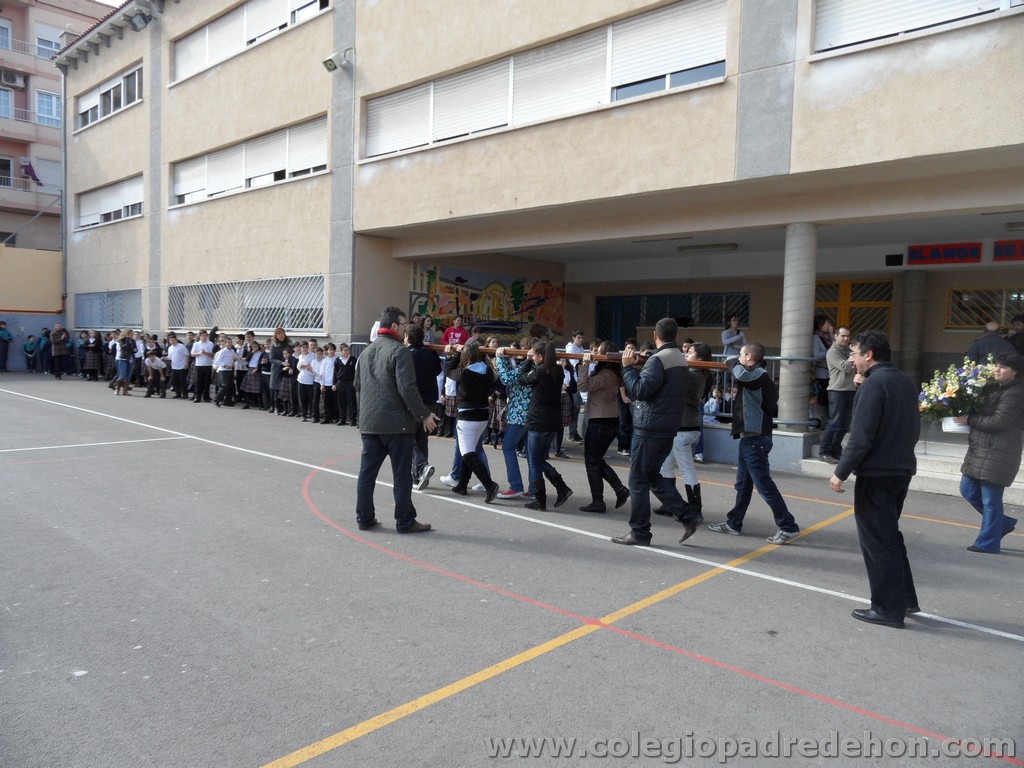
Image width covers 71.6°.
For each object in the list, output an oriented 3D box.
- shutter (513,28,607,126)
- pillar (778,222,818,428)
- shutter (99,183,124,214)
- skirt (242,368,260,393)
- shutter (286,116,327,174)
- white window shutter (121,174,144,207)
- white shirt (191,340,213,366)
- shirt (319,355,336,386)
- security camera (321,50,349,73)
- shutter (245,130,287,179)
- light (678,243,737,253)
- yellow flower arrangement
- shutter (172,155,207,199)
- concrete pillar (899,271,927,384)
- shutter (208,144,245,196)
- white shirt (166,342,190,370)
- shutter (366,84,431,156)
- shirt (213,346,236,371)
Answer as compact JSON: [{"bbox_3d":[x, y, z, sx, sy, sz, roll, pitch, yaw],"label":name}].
[{"bbox_3d":[0.714,-4.718,10.949,1.794,1.116,0.060,4,4,40],"label":"shutter"},{"bbox_3d":[3.945,-0.776,9.761,0.420,2.810,0.420,4,4,40],"label":"pillar"},{"bbox_3d":[-12.263,-5.661,21.750,1.774,0.789,0.080,4,5,40],"label":"shutter"},{"bbox_3d":[-5.663,-0.054,15.436,0.400,0.540,0.340,1,4,-9],"label":"skirt"},{"bbox_3d":[-4.285,-5.121,15.152,1.543,1.000,0.060,4,4,40],"label":"shutter"},{"bbox_3d":[-11.011,-5.681,20.805,1.631,0.770,0.060,4,4,40],"label":"white window shutter"},{"bbox_3d":[-7.110,-0.701,16.311,0.500,0.580,0.320,0,4,-16],"label":"white shirt"},{"bbox_3d":[-3.359,-0.246,12.928,0.350,0.570,0.240,0,4,-18],"label":"shirt"},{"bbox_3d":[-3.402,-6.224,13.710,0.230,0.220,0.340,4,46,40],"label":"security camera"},{"bbox_3d":[-5.639,-5.256,16.289,1.745,0.893,0.060,4,4,40],"label":"shutter"},{"bbox_3d":[4.107,-2.854,14.904,1.230,0.100,0.170,4,4,40],"label":"light"},{"bbox_3d":[3.675,0.045,5.857,0.500,0.500,0.450,4,5,40],"label":"yellow flower arrangement"},{"bbox_3d":[-8.394,-5.399,18.464,1.806,0.817,0.080,4,5,40],"label":"shutter"},{"bbox_3d":[7.891,-0.917,14.036,0.410,2.612,0.410,4,5,40],"label":"concrete pillar"},{"bbox_3d":[-7.042,-5.272,17.471,1.764,1.024,0.060,4,4,40],"label":"shutter"},{"bbox_3d":[-8.003,-0.660,17.039,0.470,0.640,0.300,1,4,3],"label":"white shirt"},{"bbox_3d":[-2.137,-4.872,13.155,1.748,1.049,0.080,4,5,40],"label":"shutter"},{"bbox_3d":[-6.540,-0.580,16.150,0.500,0.530,0.300,0,3,-30],"label":"shirt"}]

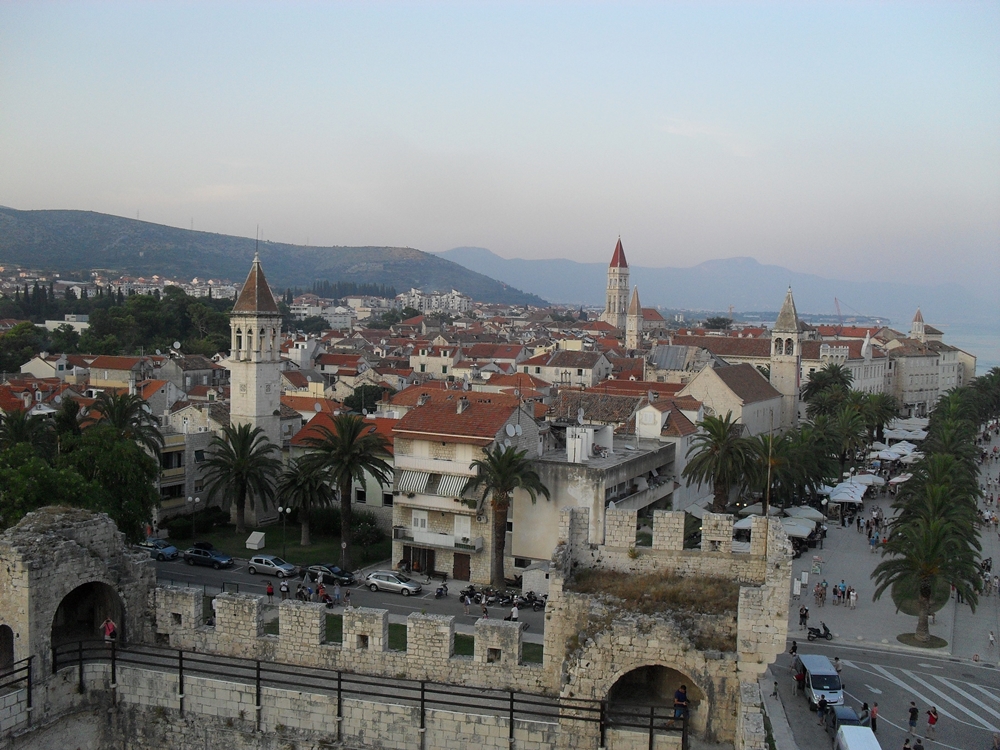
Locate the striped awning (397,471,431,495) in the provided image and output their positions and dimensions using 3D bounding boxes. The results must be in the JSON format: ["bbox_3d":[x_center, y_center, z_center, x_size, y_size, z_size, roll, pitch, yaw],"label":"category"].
[{"bbox_3d":[-7.008,8.798,83.205,2.450,1.550,0.700,3,4,26],"label":"striped awning"}]

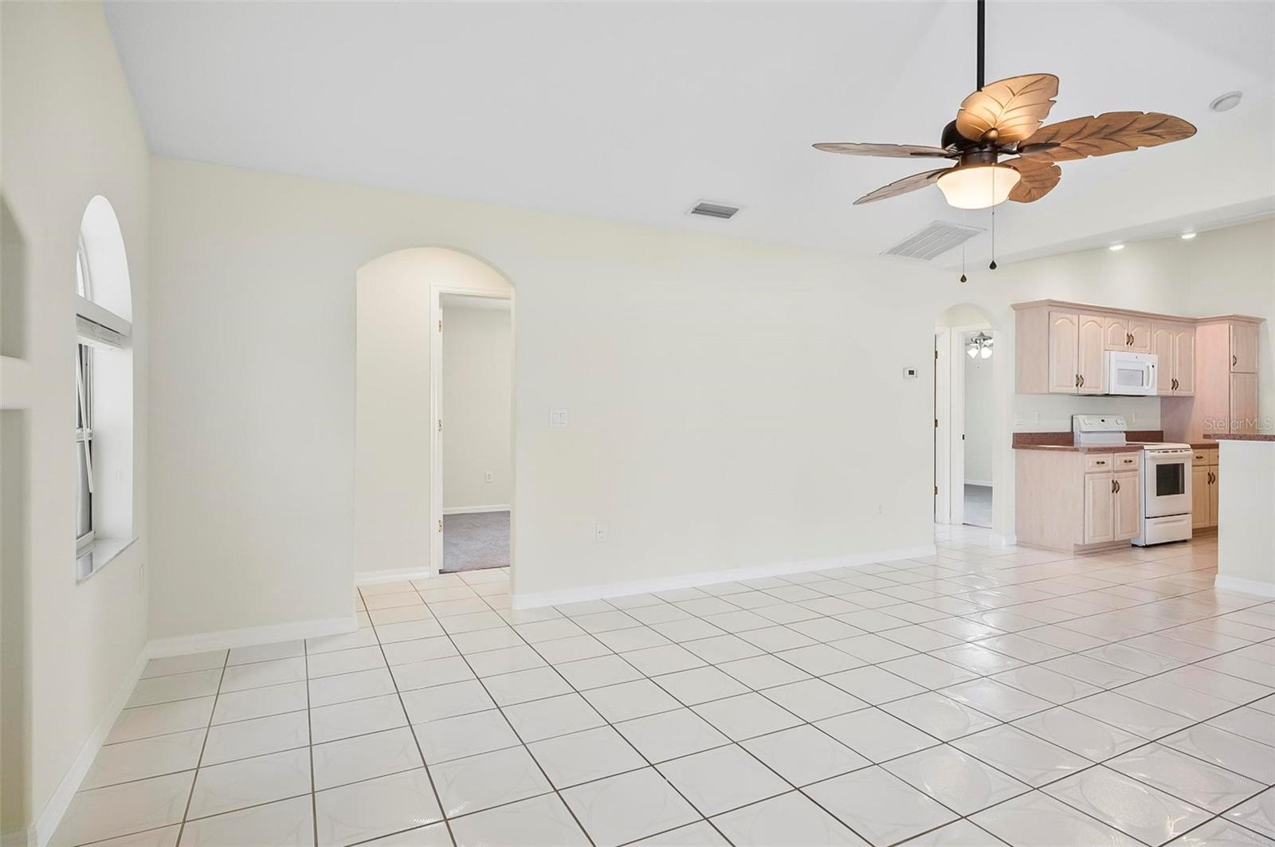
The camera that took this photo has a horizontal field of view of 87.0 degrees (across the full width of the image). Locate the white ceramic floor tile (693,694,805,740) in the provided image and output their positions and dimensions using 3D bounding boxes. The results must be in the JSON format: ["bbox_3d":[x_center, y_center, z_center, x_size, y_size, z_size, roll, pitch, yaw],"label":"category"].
[{"bbox_3d":[0.428,1.146,2.628,0.333,0.010,0.330,0,1,-27],"label":"white ceramic floor tile"}]

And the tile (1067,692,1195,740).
[{"bbox_3d":[1.918,1.141,2.627,0.332,0.010,0.332,0,1,-27],"label":"tile"}]

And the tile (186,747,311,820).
[{"bbox_3d":[-1.211,1.130,2.121,0.327,0.010,0.324,0,1,-27],"label":"tile"}]

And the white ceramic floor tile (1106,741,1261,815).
[{"bbox_3d":[1.785,1.154,2.200,0.333,0.010,0.330,0,1,-27],"label":"white ceramic floor tile"}]

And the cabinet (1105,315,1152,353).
[{"bbox_3d":[4.597,-0.841,6.531,0.765,0.370,0.335,0,1,-27],"label":"cabinet"}]

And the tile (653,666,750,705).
[{"bbox_3d":[0.276,1.141,2.920,0.332,0.010,0.326,0,1,-27],"label":"tile"}]

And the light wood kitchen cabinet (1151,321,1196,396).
[{"bbox_3d":[5.236,-0.634,6.776,0.800,0.735,0.320,0,1,-27],"label":"light wood kitchen cabinet"}]

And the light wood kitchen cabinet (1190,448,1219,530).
[{"bbox_3d":[5.391,0.640,6.755,0.754,0.825,0.602,0,1,-27],"label":"light wood kitchen cabinet"}]

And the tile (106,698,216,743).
[{"bbox_3d":[-1.826,1.143,2.598,0.318,0.010,0.327,0,1,-27],"label":"tile"}]

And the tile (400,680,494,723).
[{"bbox_3d":[-0.778,1.142,2.759,0.333,0.010,0.330,0,1,-27],"label":"tile"}]

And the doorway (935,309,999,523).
[{"bbox_3d":[2.870,0.028,5.914,0.855,2.150,0.125,0,1,-27],"label":"doorway"}]

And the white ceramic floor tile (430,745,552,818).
[{"bbox_3d":[-0.478,1.150,2.167,0.333,0.010,0.330,0,1,-27],"label":"white ceramic floor tile"}]

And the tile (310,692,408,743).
[{"bbox_3d":[-1.079,1.141,2.602,0.332,0.010,0.332,0,1,-27],"label":"tile"}]

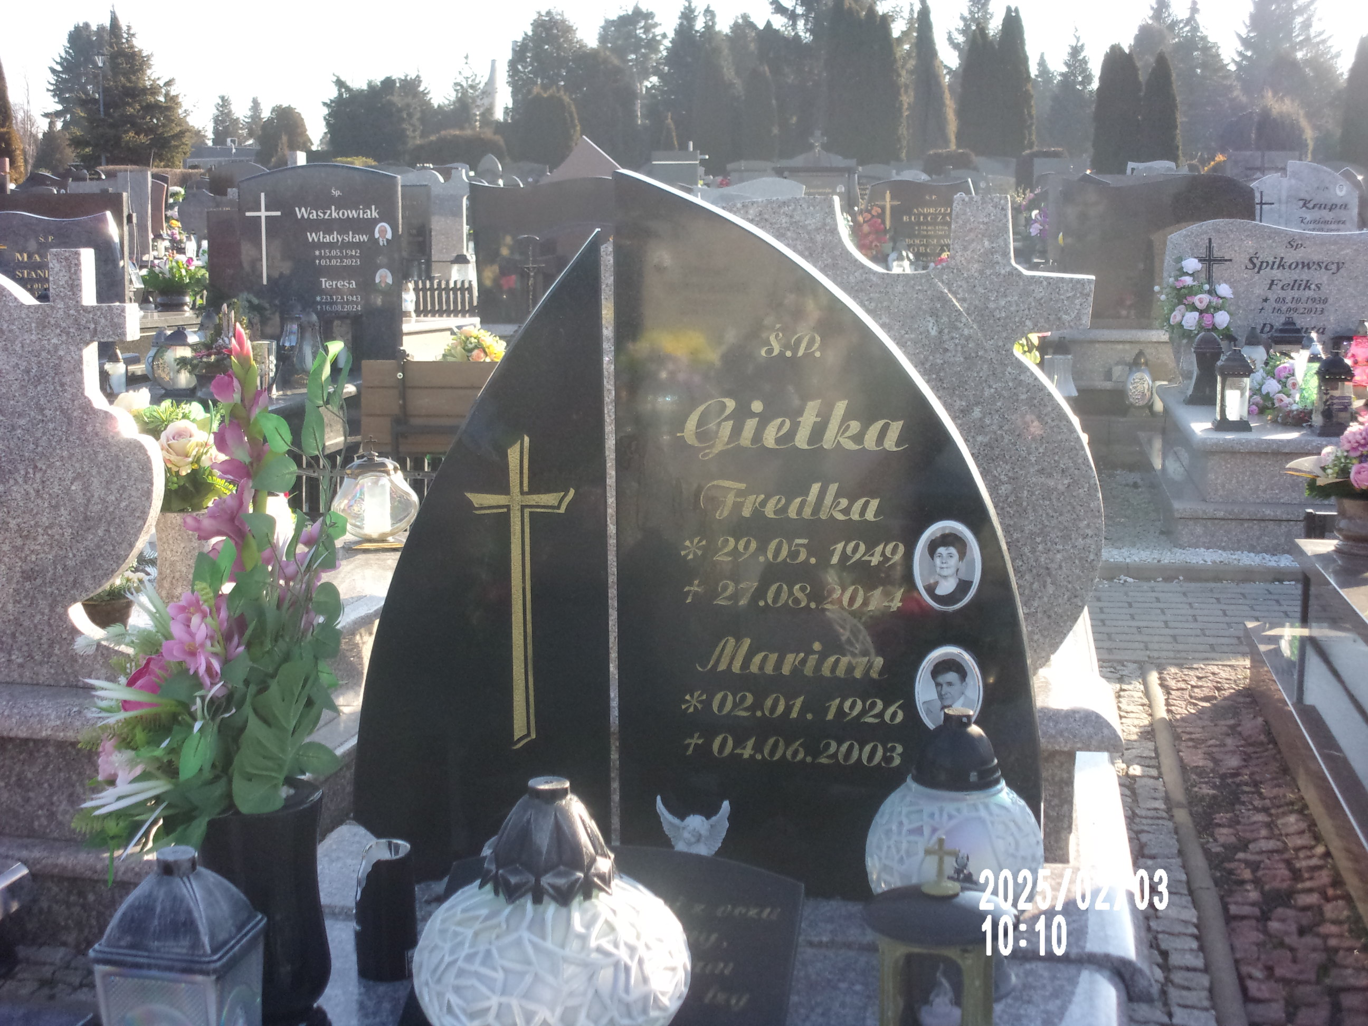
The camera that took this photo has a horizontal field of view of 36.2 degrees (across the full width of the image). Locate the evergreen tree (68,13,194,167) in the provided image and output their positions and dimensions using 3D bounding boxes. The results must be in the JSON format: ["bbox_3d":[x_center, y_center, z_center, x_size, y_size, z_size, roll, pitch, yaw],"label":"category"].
[{"bbox_3d":[-14.569,-10.362,54.594,3.283,5.192,3.283,0,9,0],"label":"evergreen tree"}]

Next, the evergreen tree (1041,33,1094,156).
[{"bbox_3d":[13.699,-14.115,74.533,1.913,5.971,1.913,0,9,0],"label":"evergreen tree"}]

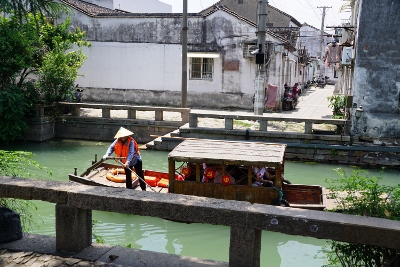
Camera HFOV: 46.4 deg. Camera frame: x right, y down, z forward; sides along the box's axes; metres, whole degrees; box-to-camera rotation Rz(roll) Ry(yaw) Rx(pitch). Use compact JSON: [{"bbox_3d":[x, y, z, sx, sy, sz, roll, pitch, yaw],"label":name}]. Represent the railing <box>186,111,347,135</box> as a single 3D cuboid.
[{"bbox_3d":[2.052,-0.309,14.448,4.860,0.500,0.270,3,12,14],"label":"railing"}]

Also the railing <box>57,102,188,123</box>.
[{"bbox_3d":[-2.719,-0.773,16.516,4.960,0.500,0.270,3,12,13],"label":"railing"}]

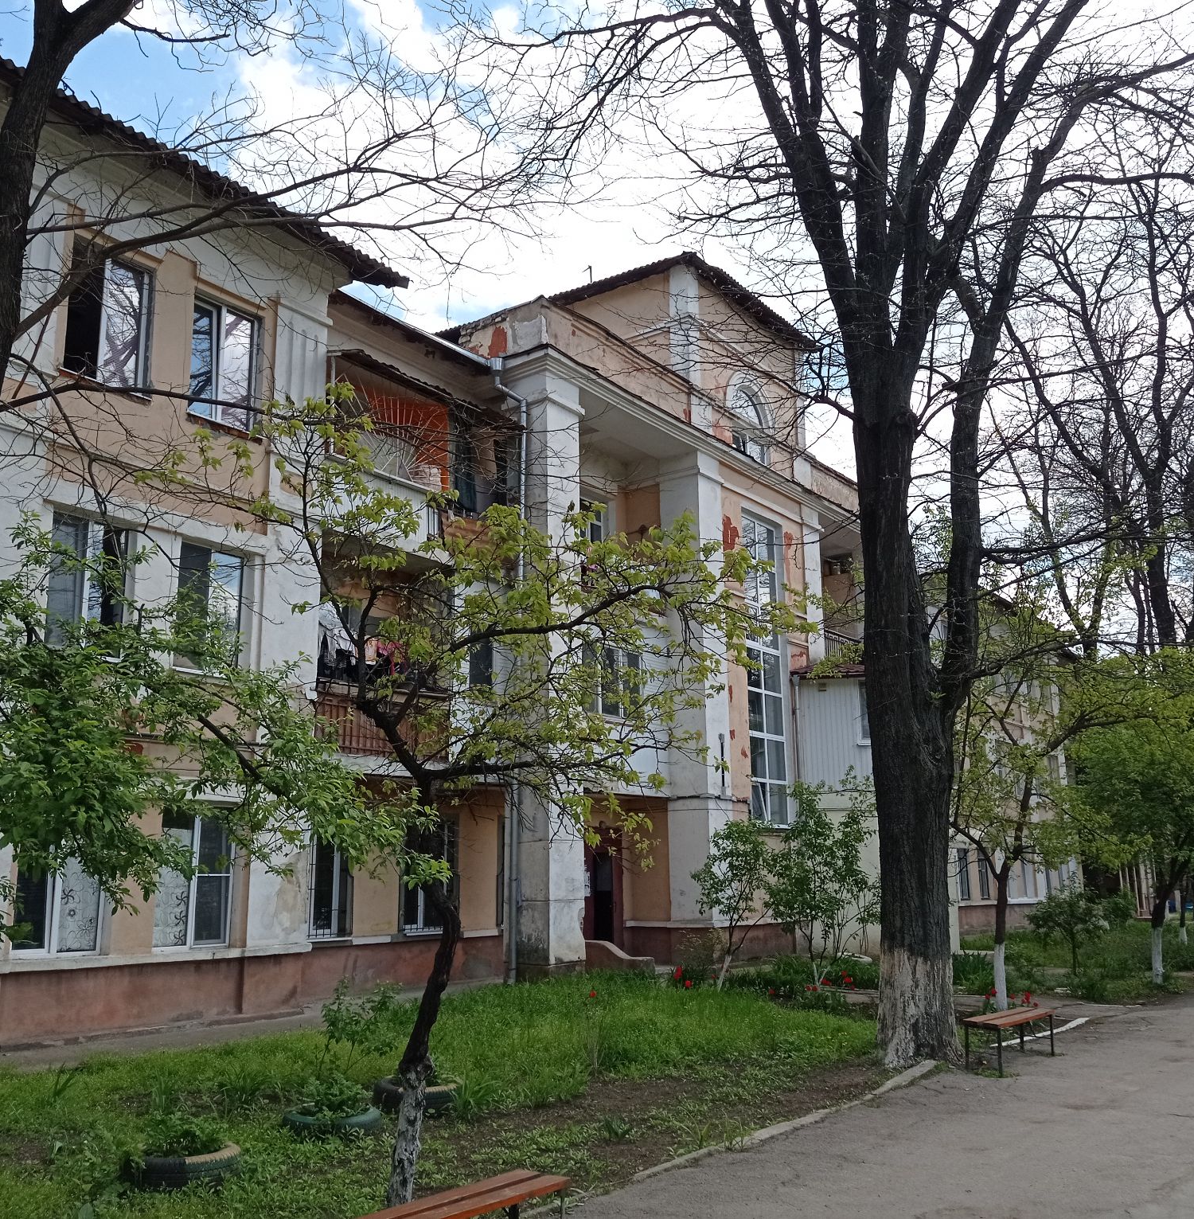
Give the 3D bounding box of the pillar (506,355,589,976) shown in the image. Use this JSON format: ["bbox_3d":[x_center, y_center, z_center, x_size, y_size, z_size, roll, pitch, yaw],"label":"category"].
[{"bbox_3d":[-0.954,0.952,23.666,0.970,10.626,1.063,-9,-14,33],"label":"pillar"}]

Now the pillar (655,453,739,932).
[{"bbox_3d":[2.130,1.644,28.207,0.986,10.087,0.955,-9,-14,33],"label":"pillar"}]

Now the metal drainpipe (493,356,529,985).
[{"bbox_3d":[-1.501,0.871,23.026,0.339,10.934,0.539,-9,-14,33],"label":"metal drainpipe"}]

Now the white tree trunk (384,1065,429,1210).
[{"bbox_3d":[-0.930,2.598,6.457,0.200,0.690,0.160,1,-12,-8],"label":"white tree trunk"}]

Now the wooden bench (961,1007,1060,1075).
[{"bbox_3d":[3.661,3.771,11.565,0.308,0.391,1.679,-9,-14,33],"label":"wooden bench"}]

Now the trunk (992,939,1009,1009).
[{"bbox_3d":[4.782,4.362,15.576,0.140,0.867,0.140,-4,-12,16],"label":"trunk"}]

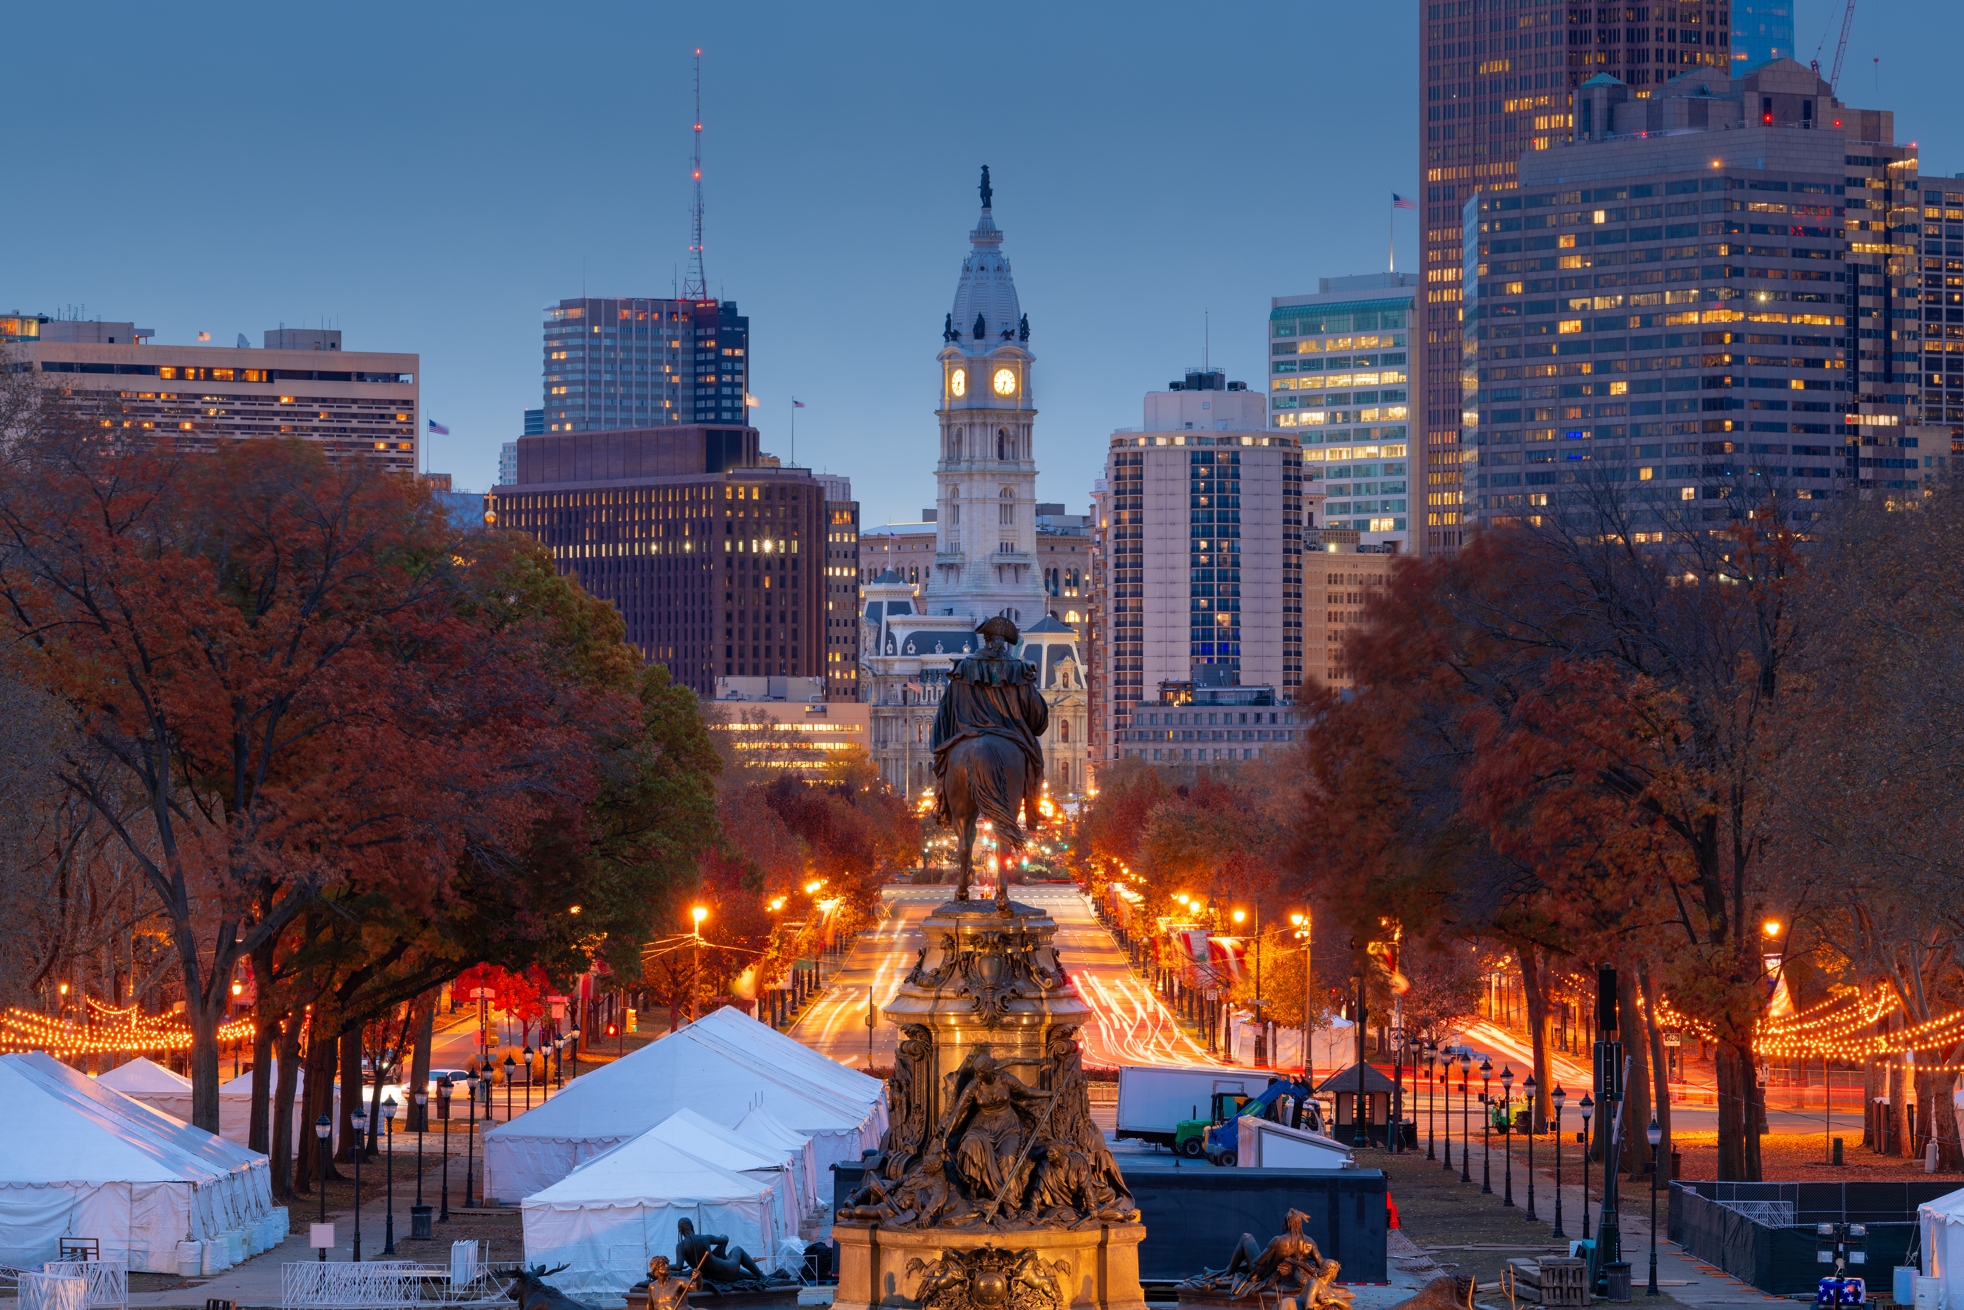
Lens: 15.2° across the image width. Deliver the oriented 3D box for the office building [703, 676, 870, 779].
[{"bbox_3d":[-40.000,18.700,1437.000,38.000,29.500,30.000,0,-1,0],"label":"office building"}]

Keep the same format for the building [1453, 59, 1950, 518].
[{"bbox_3d":[123.100,-36.100,1292.000,44.000,135.000,72.000,0,-1,-36],"label":"building"}]

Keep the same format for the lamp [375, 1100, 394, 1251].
[{"bbox_3d":[-16.963,14.910,211.200,0.400,4.570,0.400,0,-1,0],"label":"lamp"}]

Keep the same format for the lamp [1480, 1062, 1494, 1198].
[{"bbox_3d":[17.113,15.965,249.500,0.400,4.570,0.400,0,-1,0],"label":"lamp"}]

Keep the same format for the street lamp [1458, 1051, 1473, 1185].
[{"bbox_3d":[16.302,15.569,248.000,0.410,4.350,0.410,0,-1,0],"label":"street lamp"}]

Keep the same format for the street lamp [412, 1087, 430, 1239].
[{"bbox_3d":[-15.985,14.420,209.800,0.410,4.350,0.410,0,-1,0],"label":"street lamp"}]

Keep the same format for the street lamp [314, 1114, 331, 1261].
[{"bbox_3d":[-16.983,14.039,190.000,0.390,4.570,0.390,0,-1,0],"label":"street lamp"}]

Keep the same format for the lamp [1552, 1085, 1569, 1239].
[{"bbox_3d":[17.101,14.995,218.000,0.400,4.570,0.400,0,-1,0],"label":"lamp"}]

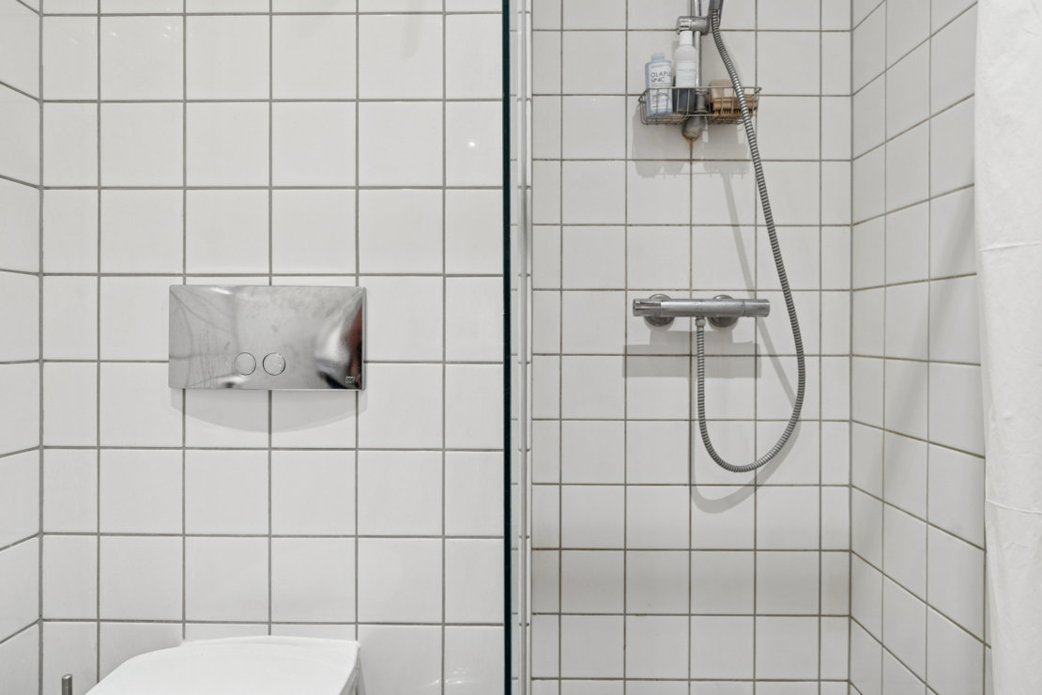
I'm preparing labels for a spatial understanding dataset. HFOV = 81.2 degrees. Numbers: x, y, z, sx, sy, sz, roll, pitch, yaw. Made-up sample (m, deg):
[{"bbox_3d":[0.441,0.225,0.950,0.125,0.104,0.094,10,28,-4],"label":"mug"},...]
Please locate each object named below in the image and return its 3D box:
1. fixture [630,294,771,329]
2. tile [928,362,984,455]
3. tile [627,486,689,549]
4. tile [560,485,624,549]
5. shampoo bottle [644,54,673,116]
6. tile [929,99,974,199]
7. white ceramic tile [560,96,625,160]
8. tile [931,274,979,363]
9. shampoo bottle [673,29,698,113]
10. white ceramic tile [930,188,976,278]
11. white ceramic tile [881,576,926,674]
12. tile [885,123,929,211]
[{"bbox_3d":[0.402,-0.084,1.378,0.304,0.077,0.090,0,0,0],"label":"fixture"},{"bbox_3d":[0.761,0.102,1.059,0.010,0.147,0.143,0,0,1],"label":"tile"},{"bbox_3d":[0.316,0.392,1.410,0.146,0.146,0.010,0,0,0],"label":"tile"},{"bbox_3d":[0.166,0.392,1.411,0.147,0.147,0.010,0,0,0],"label":"tile"},{"bbox_3d":[0.303,-0.578,1.346,0.050,0.138,0.043,-2,0,0],"label":"shampoo bottle"},{"bbox_3d":[0.757,-0.348,1.042,0.010,0.146,0.146,0,1,2],"label":"tile"},{"bbox_3d":[0.169,-0.509,1.413,0.147,0.147,0.010,0,0,0],"label":"white ceramic tile"},{"bbox_3d":[0.761,-0.048,1.059,0.010,0.147,0.143,0,0,1],"label":"tile"},{"bbox_3d":[0.363,-0.603,1.335,0.051,0.178,0.051,0,0,0],"label":"shampoo bottle"},{"bbox_3d":[0.757,-0.199,1.045,0.010,0.146,0.146,0,1,2],"label":"white ceramic tile"},{"bbox_3d":[0.775,0.561,1.223,0.010,0.149,0.146,0,0,1],"label":"white ceramic tile"},{"bbox_3d":[0.765,-0.352,1.200,0.010,0.147,0.143,0,0,1],"label":"tile"}]

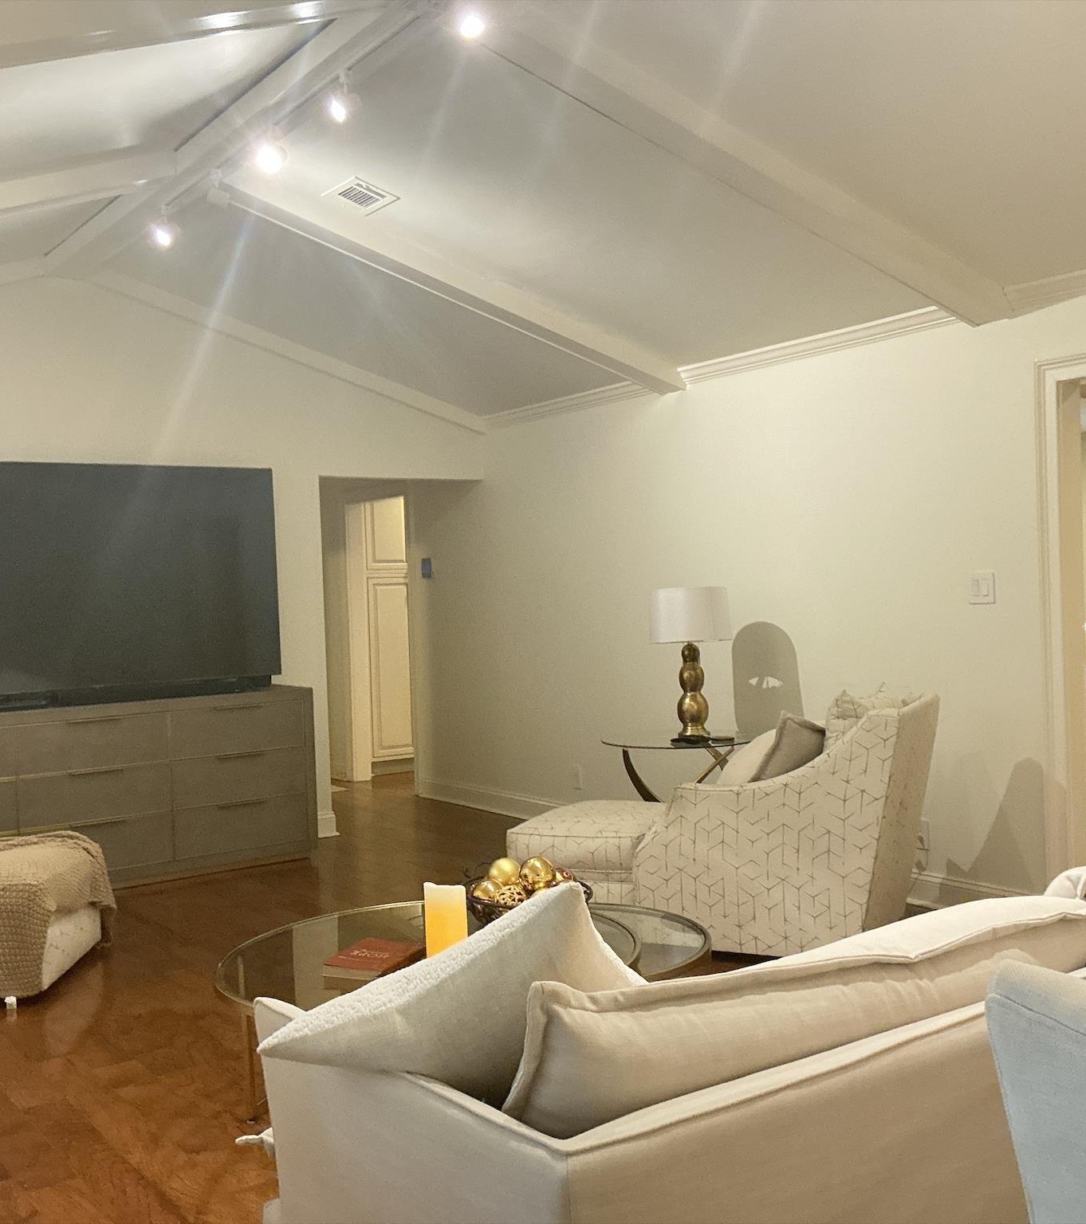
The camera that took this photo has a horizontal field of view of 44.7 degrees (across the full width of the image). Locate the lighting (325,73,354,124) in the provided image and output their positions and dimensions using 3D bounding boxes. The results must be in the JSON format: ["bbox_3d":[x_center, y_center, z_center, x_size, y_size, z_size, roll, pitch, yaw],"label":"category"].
[{"bbox_3d":[-0.643,-1.637,4.200,0.110,0.160,0.090,-2,1,-36],"label":"lighting"}]

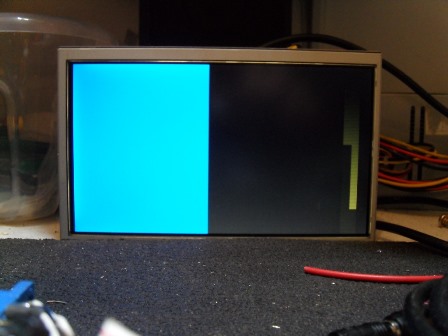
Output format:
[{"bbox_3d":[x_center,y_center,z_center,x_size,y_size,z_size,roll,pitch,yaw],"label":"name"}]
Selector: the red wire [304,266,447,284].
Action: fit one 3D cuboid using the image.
[{"bbox_3d":[0.063,0.044,0.207,0.059,0.003,0.008,1,7,6],"label":"red wire"}]

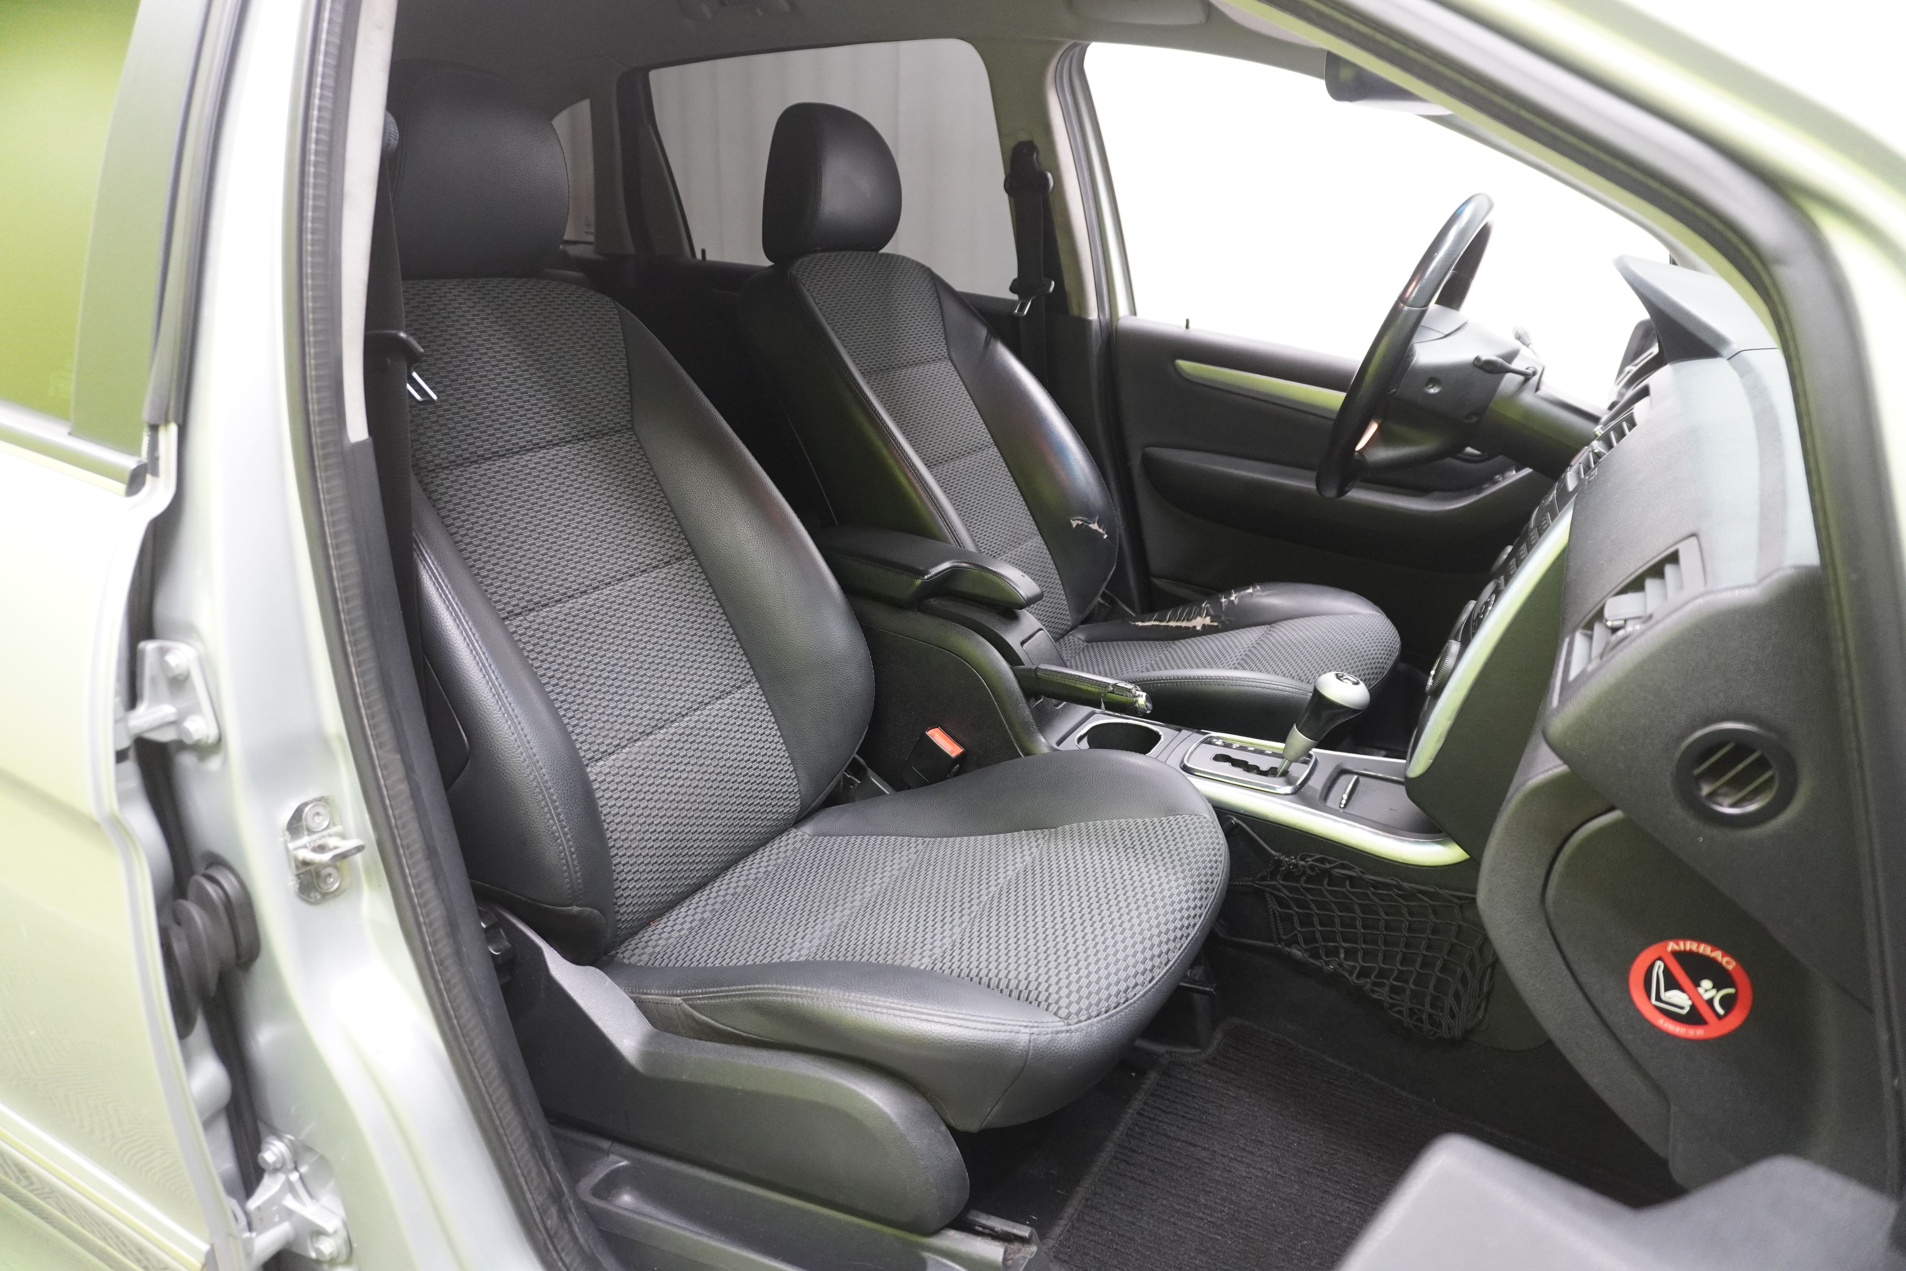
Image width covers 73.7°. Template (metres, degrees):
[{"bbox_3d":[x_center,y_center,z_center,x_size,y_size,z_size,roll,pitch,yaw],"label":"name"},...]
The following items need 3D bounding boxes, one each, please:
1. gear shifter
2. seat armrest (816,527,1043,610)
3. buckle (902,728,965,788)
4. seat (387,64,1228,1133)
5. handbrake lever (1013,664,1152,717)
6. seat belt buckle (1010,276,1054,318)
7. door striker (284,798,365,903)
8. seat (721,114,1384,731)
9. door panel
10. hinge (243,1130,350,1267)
[{"bbox_3d":[0.362,0.092,1.284,0.055,0.130,0.052,31,30,18],"label":"gear shifter"},{"bbox_3d":[-0.046,-0.084,1.464,0.335,0.070,0.120,12,22,27],"label":"seat armrest"},{"bbox_3d":[-0.030,0.149,1.451,0.048,0.085,0.028,37,32,15],"label":"buckle"},{"bbox_3d":[-0.155,-0.071,1.120,0.830,0.810,0.540,12,22,27],"label":"seat"},{"bbox_3d":[0.137,0.060,1.423,0.175,0.043,0.036,12,22,27],"label":"handbrake lever"},{"bbox_3d":[0.123,-0.533,2.002,0.070,0.066,0.022,8,21,19],"label":"seat belt buckle"},{"bbox_3d":[-0.395,0.135,0.800,0.029,0.067,0.042,18,26,40],"label":"door striker"},{"bbox_3d":[0.158,-0.280,1.699,0.860,0.810,0.530,12,22,27],"label":"seat"},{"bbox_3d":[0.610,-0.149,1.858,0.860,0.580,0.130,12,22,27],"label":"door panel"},{"bbox_3d":[-0.469,0.404,0.908,0.050,0.078,0.047,12,22,27],"label":"hinge"}]

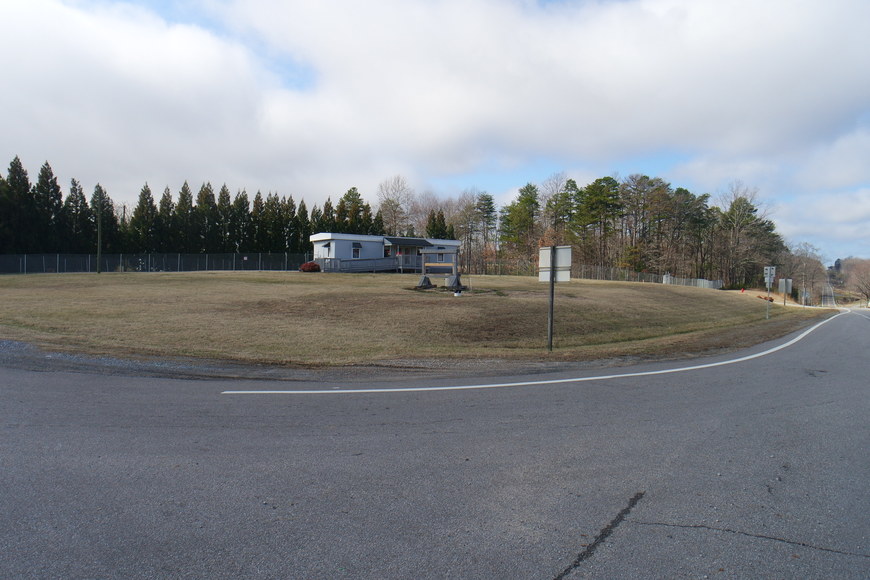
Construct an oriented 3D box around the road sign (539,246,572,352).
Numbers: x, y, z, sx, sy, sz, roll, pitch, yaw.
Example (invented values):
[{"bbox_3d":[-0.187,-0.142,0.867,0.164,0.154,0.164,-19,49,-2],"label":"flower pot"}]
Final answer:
[{"bbox_3d":[2.738,0.196,13.400,0.120,2.380,0.970,1,1,-34],"label":"road sign"}]

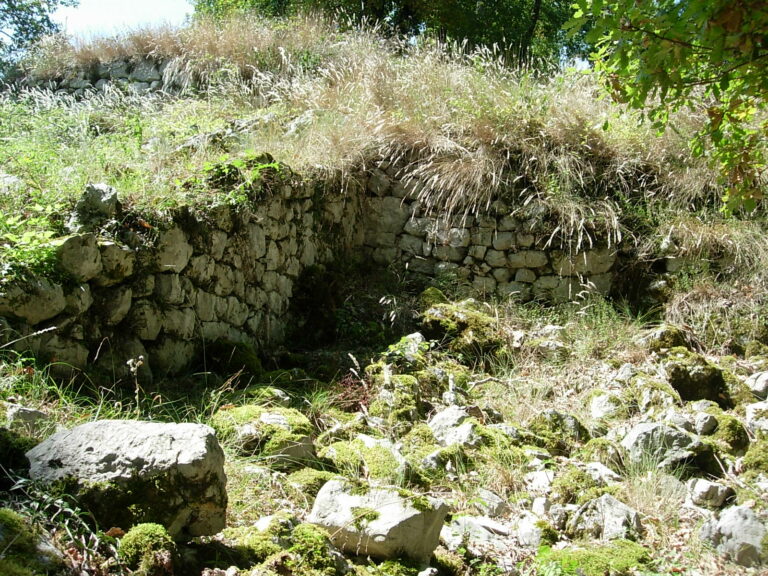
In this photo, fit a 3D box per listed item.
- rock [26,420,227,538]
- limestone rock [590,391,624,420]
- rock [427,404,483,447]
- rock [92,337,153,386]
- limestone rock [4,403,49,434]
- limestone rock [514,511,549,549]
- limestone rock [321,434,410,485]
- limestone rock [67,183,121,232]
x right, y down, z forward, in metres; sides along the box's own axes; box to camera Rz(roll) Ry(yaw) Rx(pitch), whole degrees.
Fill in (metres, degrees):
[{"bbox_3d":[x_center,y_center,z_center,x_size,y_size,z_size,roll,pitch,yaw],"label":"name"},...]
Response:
[{"bbox_3d":[-1.093,0.813,3.580,0.820,0.370,0.520,-1,8,-5],"label":"rock"},{"bbox_3d":[1.272,0.669,4.800,0.195,0.155,0.170,0,8,0],"label":"limestone rock"},{"bbox_3d":[0.414,0.813,4.901,0.310,0.256,0.263,0,5,0],"label":"rock"},{"bbox_3d":[-1.706,0.473,5.500,0.360,0.300,0.290,-6,10,-35],"label":"rock"},{"bbox_3d":[-2.076,0.765,4.901,0.226,0.189,0.181,0,5,0],"label":"limestone rock"},{"bbox_3d":[0.595,0.974,3.400,0.135,0.135,0.125,0,8,0],"label":"limestone rock"},{"bbox_3d":[-0.097,0.921,4.501,0.470,0.238,0.367,1,5,10],"label":"limestone rock"},{"bbox_3d":[-1.861,-0.516,5.400,0.320,0.290,0.270,-3,9,-20],"label":"limestone rock"}]

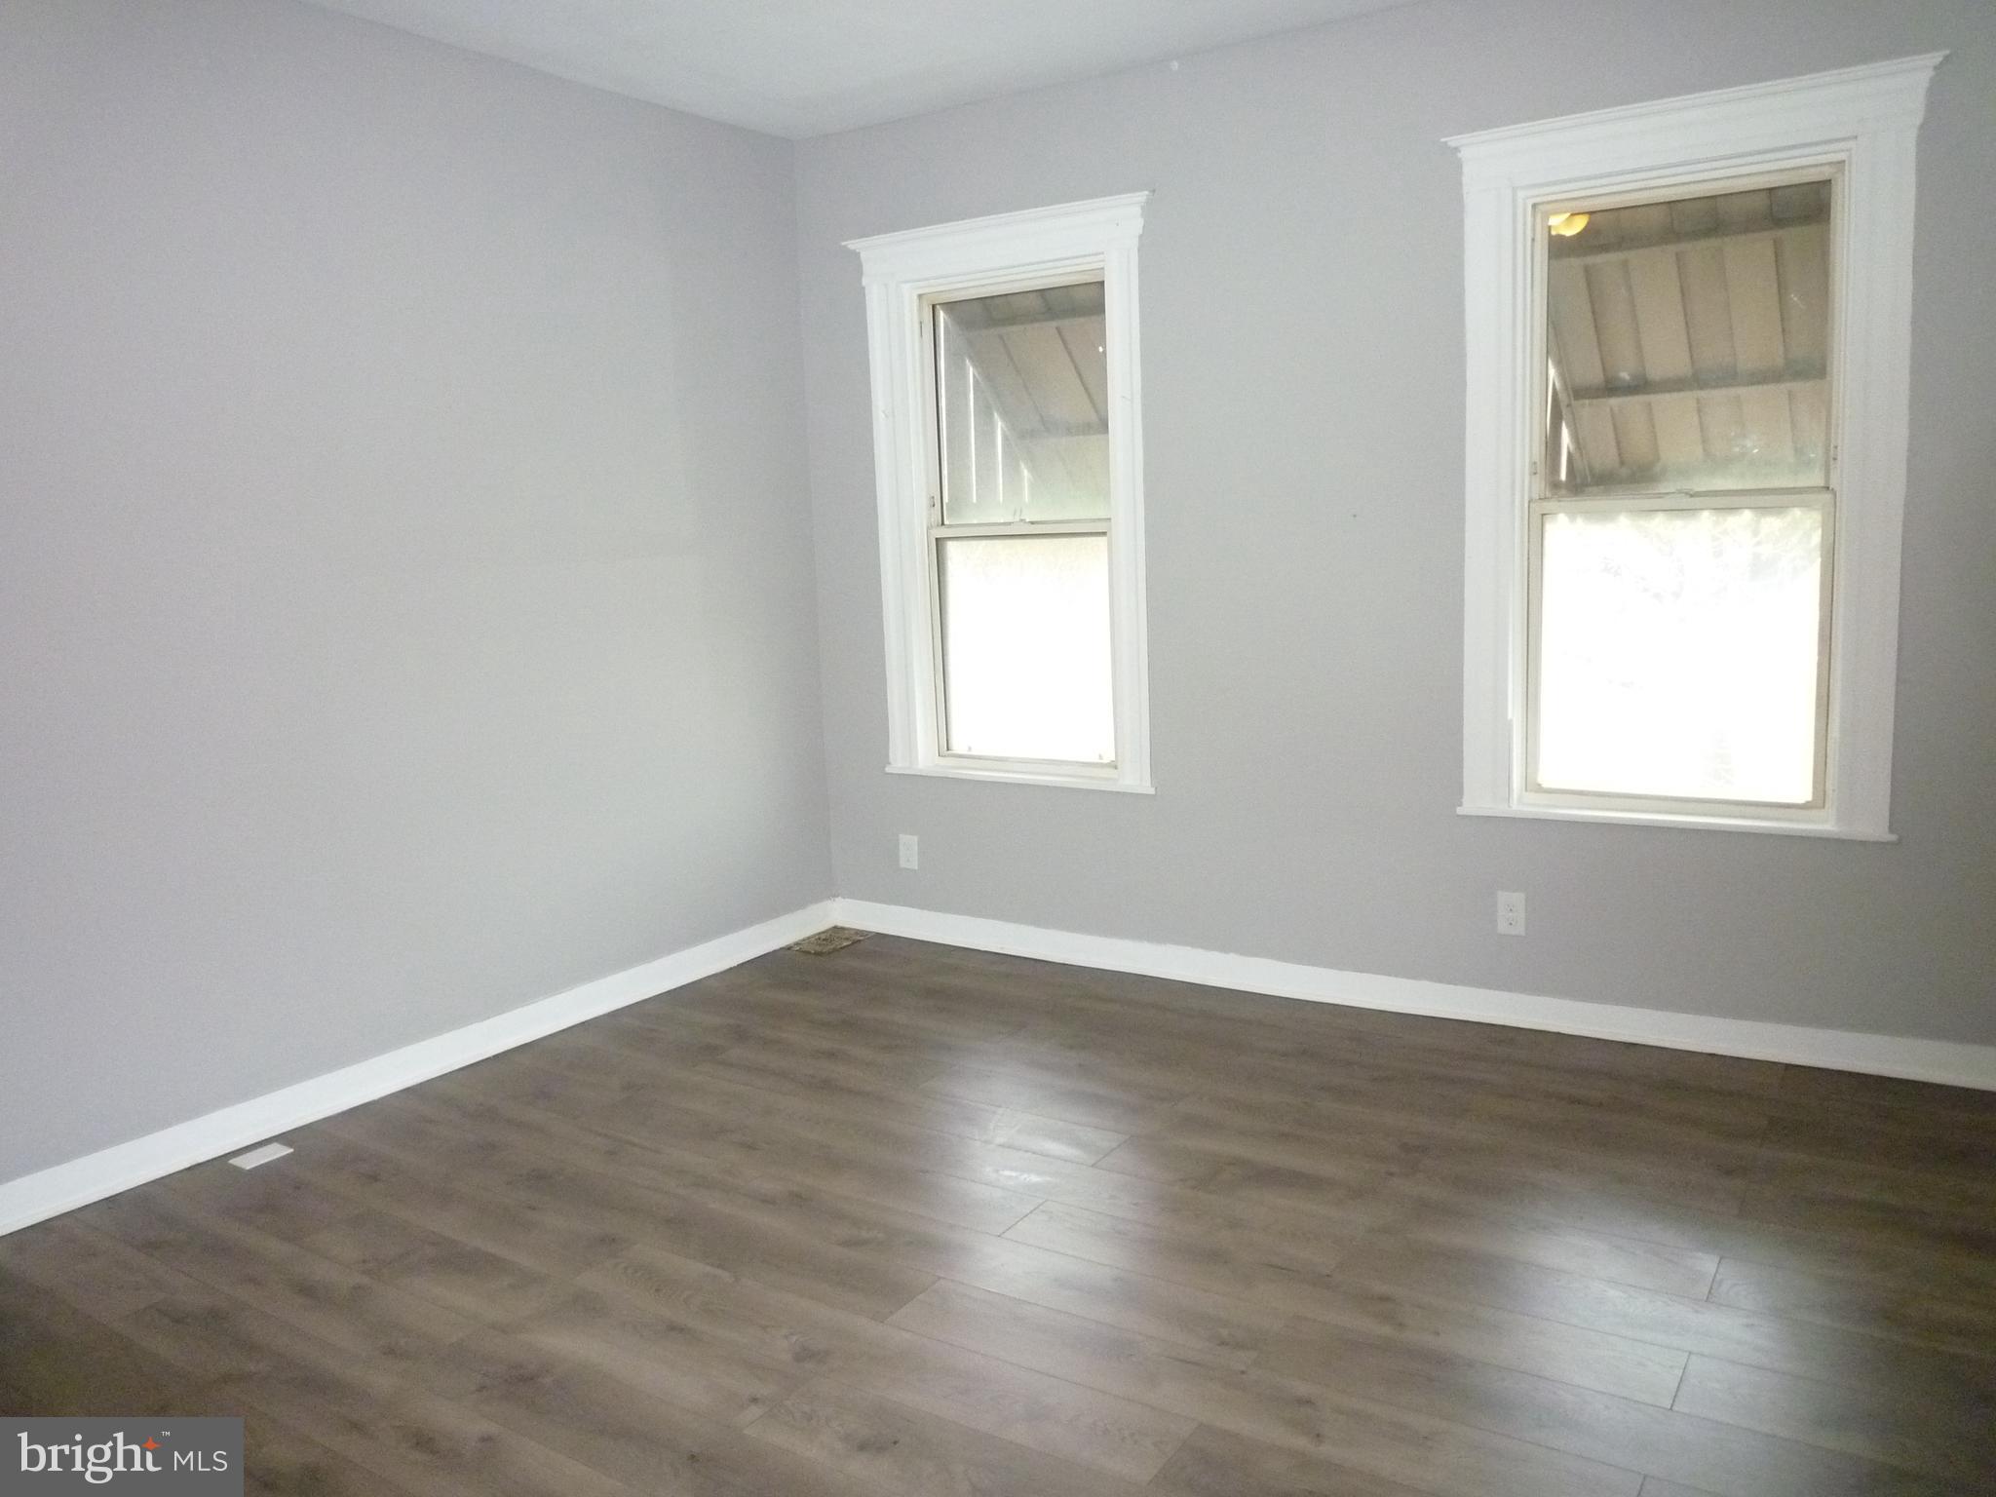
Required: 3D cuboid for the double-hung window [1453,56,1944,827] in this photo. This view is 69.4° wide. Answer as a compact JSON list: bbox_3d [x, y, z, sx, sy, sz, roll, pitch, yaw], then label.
[{"bbox_3d":[1.631,-0.658,3.505,1.061,1.722,0.100,3,9,33],"label":"double-hung window"}]

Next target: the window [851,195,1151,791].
[{"bbox_3d":[0.029,-0.750,4.537,1.099,1.735,0.100,3,9,33],"label":"window"}]

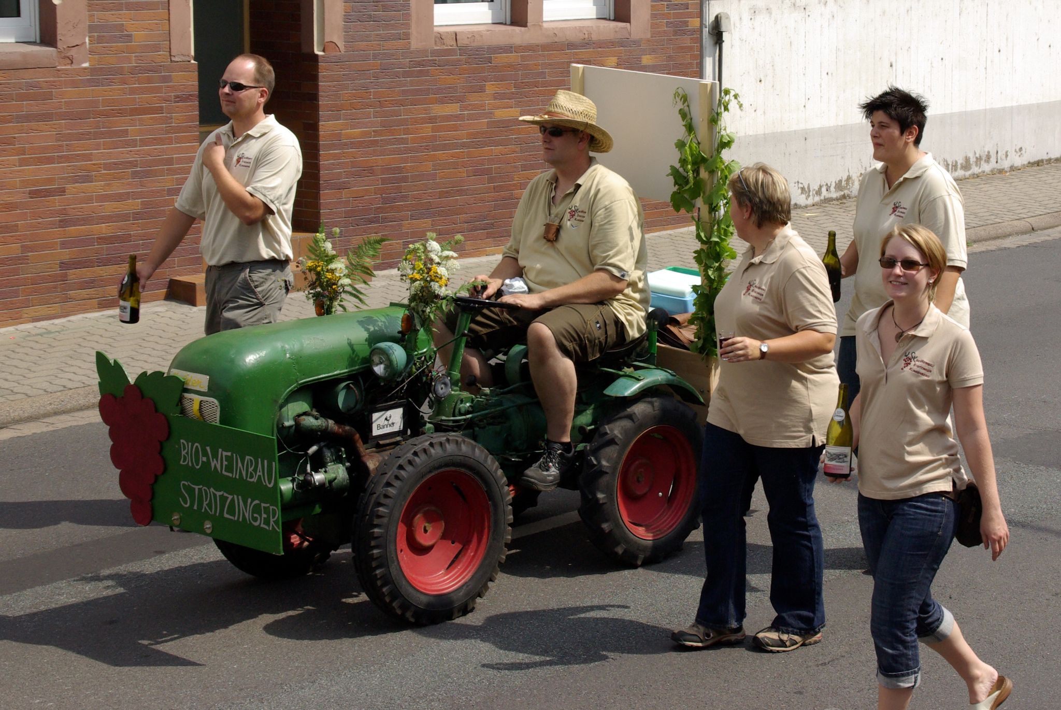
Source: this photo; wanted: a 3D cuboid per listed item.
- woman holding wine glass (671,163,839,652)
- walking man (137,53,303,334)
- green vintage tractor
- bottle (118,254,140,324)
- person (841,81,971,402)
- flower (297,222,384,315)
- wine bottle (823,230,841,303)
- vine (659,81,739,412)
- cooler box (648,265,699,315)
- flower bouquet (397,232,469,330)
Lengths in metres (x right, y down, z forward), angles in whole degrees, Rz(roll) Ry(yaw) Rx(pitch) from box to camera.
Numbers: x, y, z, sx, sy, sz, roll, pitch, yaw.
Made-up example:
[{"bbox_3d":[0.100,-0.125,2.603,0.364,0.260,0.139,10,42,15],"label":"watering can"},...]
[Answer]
[{"bbox_3d":[0.752,0.168,7.208,0.440,1.630,0.480,-7,13,-31],"label":"woman holding wine glass"},{"bbox_3d":[-1.149,-0.263,8.533,0.520,1.881,0.580,-10,15,-42],"label":"walking man"},{"bbox_3d":[-0.396,0.315,7.880,2.270,1.080,1.070,-10,15,-42],"label":"green vintage tractor"},{"bbox_3d":[-1.563,-0.256,8.300,0.080,0.290,0.080,3,11,-1],"label":"bottle"},{"bbox_3d":[1.400,-0.119,8.196,0.460,1.810,0.530,-11,15,-43],"label":"person"},{"bbox_3d":[-0.707,-0.319,7.900,0.250,0.350,0.290,-10,15,-42],"label":"flower"},{"bbox_3d":[1.166,-0.341,8.200,0.080,0.290,0.080,0,11,0],"label":"wine bottle"},{"bbox_3d":[0.669,-0.422,8.339,0.300,1.230,0.300,-10,15,-42],"label":"vine"},{"bbox_3d":[0.637,-0.186,9.021,0.270,0.290,0.380,-10,15,-42],"label":"cooler box"},{"bbox_3d":[-0.342,-0.260,7.450,0.230,0.360,0.250,0,11,0],"label":"flower bouquet"}]

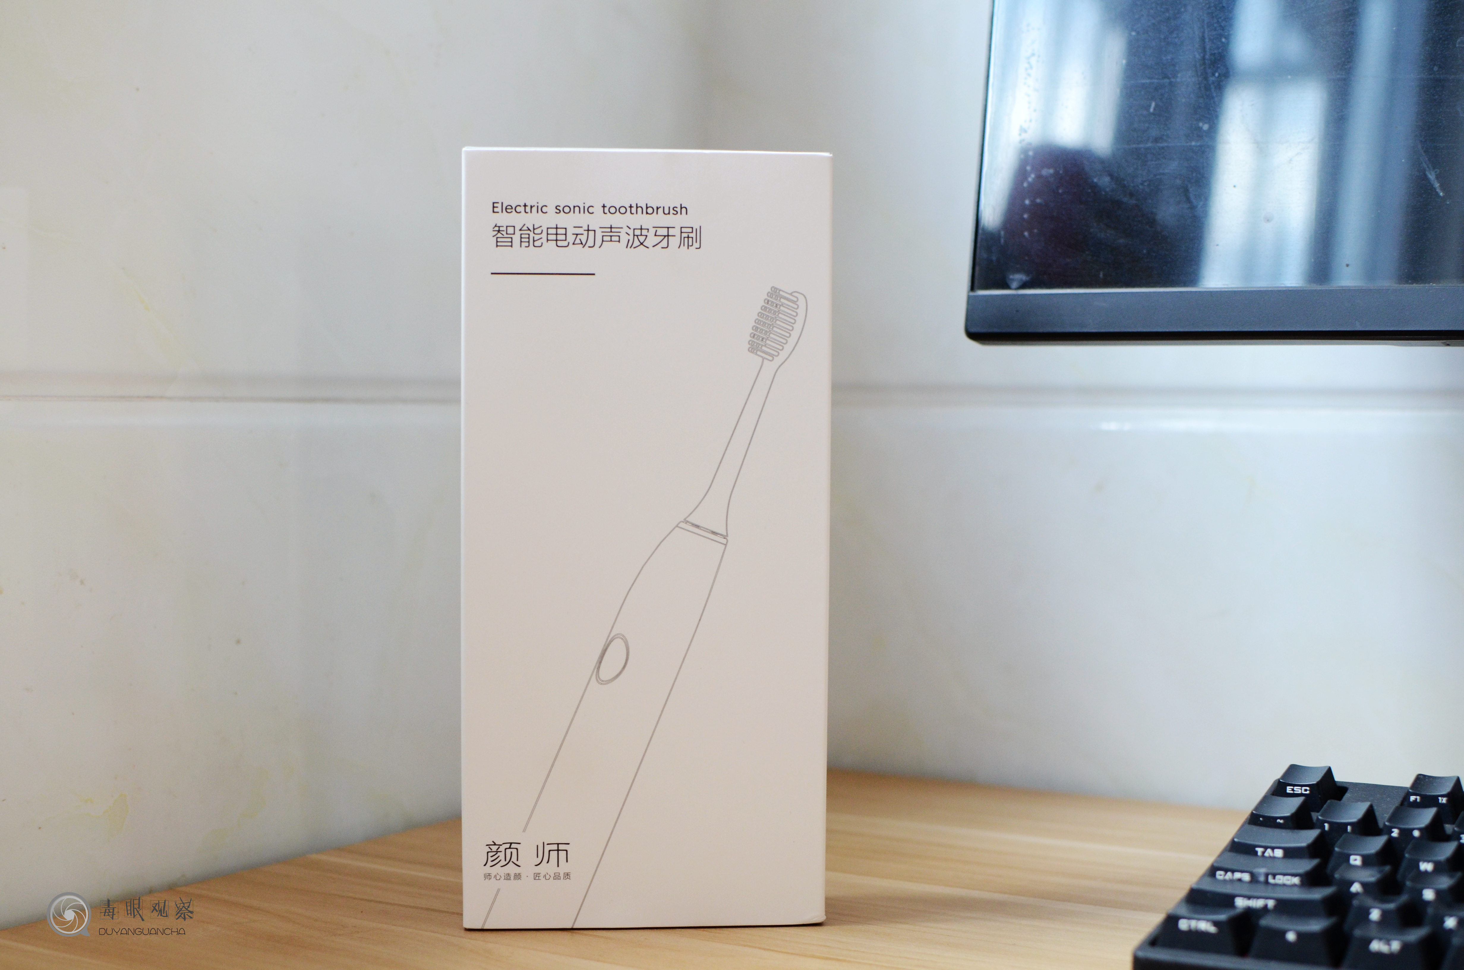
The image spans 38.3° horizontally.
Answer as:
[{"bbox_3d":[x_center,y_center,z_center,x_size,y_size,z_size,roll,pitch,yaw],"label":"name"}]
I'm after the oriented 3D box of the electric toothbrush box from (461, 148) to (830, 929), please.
[{"bbox_3d":[-0.028,0.017,0.674,0.112,0.239,0.053,0,3,-4],"label":"electric toothbrush box"}]

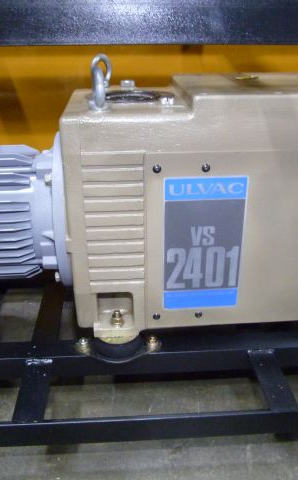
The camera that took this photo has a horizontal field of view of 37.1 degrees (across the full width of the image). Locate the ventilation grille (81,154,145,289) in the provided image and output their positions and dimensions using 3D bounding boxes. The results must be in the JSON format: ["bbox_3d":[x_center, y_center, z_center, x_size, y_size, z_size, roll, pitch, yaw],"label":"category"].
[{"bbox_3d":[-0.050,-0.023,0.697,0.090,0.231,0.013,-2,26,-3],"label":"ventilation grille"}]

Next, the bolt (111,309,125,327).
[{"bbox_3d":[-0.055,0.140,0.803,0.023,0.025,0.023,-2,26,-3],"label":"bolt"}]

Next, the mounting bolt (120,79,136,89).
[{"bbox_3d":[-0.042,-0.307,0.874,0.026,0.015,0.026,-2,26,-3],"label":"mounting bolt"}]

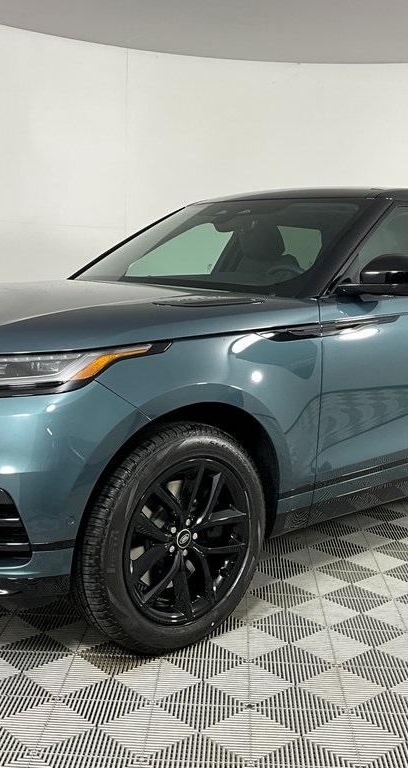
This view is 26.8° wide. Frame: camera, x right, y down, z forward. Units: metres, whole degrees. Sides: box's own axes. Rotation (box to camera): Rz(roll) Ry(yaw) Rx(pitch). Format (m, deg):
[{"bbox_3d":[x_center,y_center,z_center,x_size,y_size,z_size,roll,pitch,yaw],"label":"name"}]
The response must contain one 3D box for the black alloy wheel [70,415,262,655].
[{"bbox_3d":[-0.114,0.505,2.880,0.760,0.755,0.255,-5,10,-41],"label":"black alloy wheel"}]

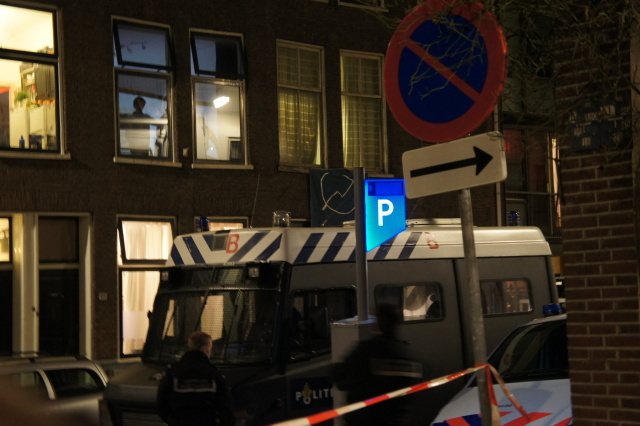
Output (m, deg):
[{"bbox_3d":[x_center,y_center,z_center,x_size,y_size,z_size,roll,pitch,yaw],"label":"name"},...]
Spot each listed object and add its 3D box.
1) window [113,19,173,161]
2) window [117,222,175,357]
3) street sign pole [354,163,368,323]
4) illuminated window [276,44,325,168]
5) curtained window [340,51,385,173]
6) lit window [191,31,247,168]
[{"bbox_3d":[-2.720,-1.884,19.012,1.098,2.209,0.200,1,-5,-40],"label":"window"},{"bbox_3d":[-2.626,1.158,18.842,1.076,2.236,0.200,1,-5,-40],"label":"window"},{"bbox_3d":[0.349,0.260,10.300,0.100,1.290,0.100,-1,-3,0],"label":"street sign pole"},{"bbox_3d":[-0.292,-1.831,21.067,1.070,2.192,0.160,1,-5,-40],"label":"illuminated window"},{"bbox_3d":[0.806,-1.809,21.997,1.062,2.171,0.160,1,-5,-40],"label":"curtained window"},{"bbox_3d":[-1.630,-1.863,19.934,1.089,2.210,0.200,1,-5,-40],"label":"lit window"}]

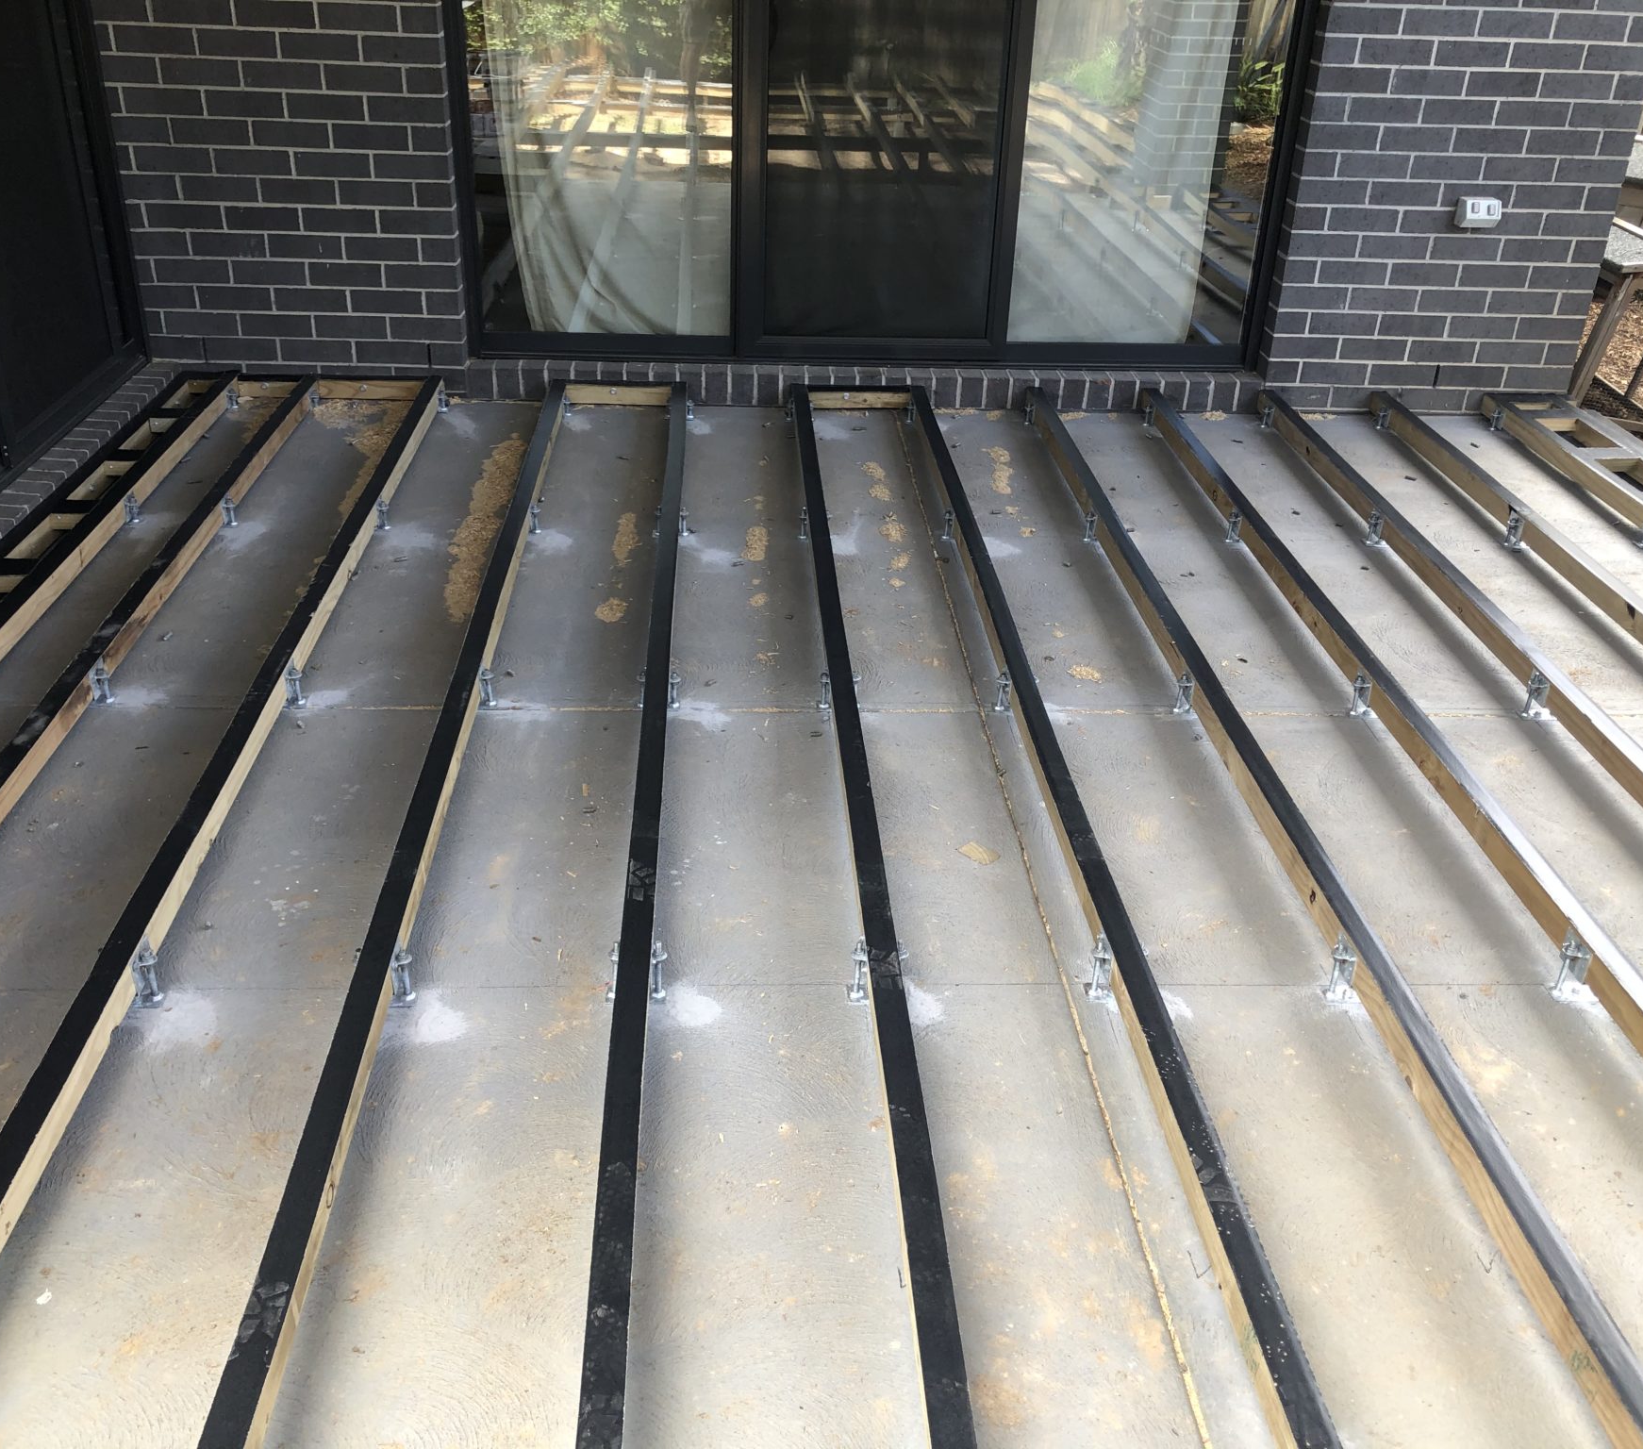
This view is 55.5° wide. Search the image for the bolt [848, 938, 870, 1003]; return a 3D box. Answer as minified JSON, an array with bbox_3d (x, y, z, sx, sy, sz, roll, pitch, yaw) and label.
[{"bbox_3d":[0.059,0.398,2.520,0.030,0.110,0.031,0,29,-3],"label":"bolt"}]

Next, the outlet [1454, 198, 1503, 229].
[{"bbox_3d":[2.141,-1.661,5.082,0.115,0.087,0.082,0,29,-3],"label":"outlet"}]

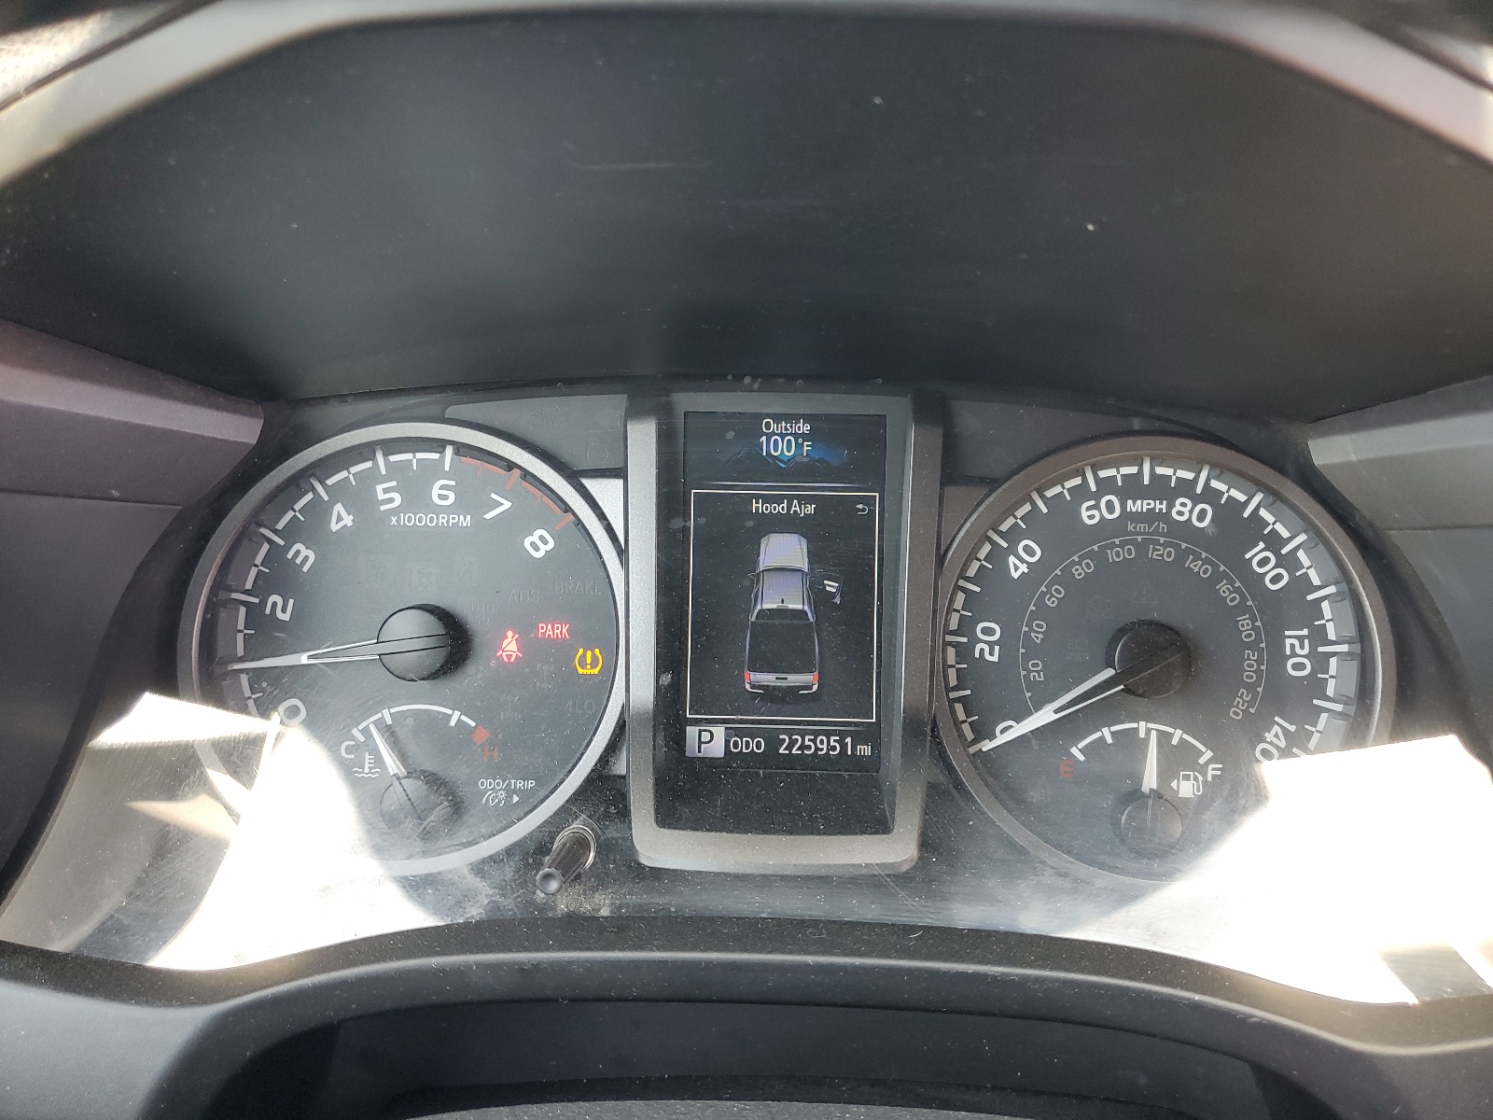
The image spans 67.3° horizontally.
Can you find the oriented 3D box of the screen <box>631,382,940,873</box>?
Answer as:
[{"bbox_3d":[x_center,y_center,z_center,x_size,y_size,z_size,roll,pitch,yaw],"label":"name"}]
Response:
[{"bbox_3d":[0.009,0.018,0.286,0.077,0.119,0.022,1,-2,1],"label":"screen"}]

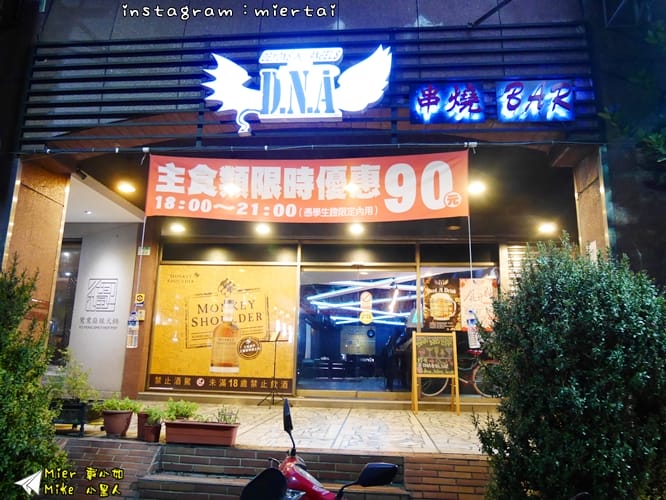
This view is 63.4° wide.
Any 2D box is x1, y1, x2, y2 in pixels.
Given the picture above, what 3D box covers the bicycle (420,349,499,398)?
[{"bbox_3d":[2.116,1.974,8.948,1.613,0.930,0.500,0,-11,5],"label":"bicycle"}]

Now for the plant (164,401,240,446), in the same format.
[{"bbox_3d":[-1.113,1.471,4.602,0.618,0.330,0.250,0,-11,5],"label":"plant"}]

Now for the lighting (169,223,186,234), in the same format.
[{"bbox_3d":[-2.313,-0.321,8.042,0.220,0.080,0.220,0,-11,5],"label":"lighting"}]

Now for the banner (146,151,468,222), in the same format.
[{"bbox_3d":[-0.270,-0.584,5.003,2.997,0.661,0.050,0,-12,5],"label":"banner"}]

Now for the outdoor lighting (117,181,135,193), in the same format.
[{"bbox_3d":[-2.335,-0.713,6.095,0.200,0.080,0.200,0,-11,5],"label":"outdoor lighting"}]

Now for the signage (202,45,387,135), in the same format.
[{"bbox_3d":[-0.346,-1.502,5.124,1.793,0.896,0.120,0,-12,5],"label":"signage"}]

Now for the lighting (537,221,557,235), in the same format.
[{"bbox_3d":[3.314,-0.332,8.325,0.220,0.080,0.220,0,-12,5],"label":"lighting"}]

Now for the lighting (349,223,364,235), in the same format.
[{"bbox_3d":[0.383,-0.335,8.606,0.220,0.080,0.220,0,-12,5],"label":"lighting"}]

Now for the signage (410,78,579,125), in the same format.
[{"bbox_3d":[1.459,-1.357,4.960,1.469,0.424,0.070,0,-12,5],"label":"signage"}]

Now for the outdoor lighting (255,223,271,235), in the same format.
[{"bbox_3d":[-1.135,-0.340,8.735,0.220,0.080,0.220,0,-12,5],"label":"outdoor lighting"}]

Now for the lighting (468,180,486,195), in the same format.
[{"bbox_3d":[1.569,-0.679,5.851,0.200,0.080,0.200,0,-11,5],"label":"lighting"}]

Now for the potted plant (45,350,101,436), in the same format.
[{"bbox_3d":[-2.516,1.377,5.234,0.477,0.768,0.420,0,-12,5],"label":"potted plant"}]

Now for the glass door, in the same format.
[{"bbox_3d":[0.378,1.234,8.368,1.858,1.984,0.070,0,-11,5],"label":"glass door"}]

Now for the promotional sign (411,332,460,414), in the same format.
[{"bbox_3d":[1.536,1.857,8.172,0.660,1.202,0.420,0,-12,5],"label":"promotional sign"}]

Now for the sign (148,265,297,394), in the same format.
[{"bbox_3d":[-1.718,1.236,8.537,2.293,1.977,0.050,0,-11,5],"label":"sign"}]

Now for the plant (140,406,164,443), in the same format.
[{"bbox_3d":[-1.549,1.495,4.653,0.170,0.285,0.170,0,-11,5],"label":"plant"}]

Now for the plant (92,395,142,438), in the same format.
[{"bbox_3d":[-1.975,1.511,4.919,0.350,0.340,0.330,0,-11,5],"label":"plant"}]

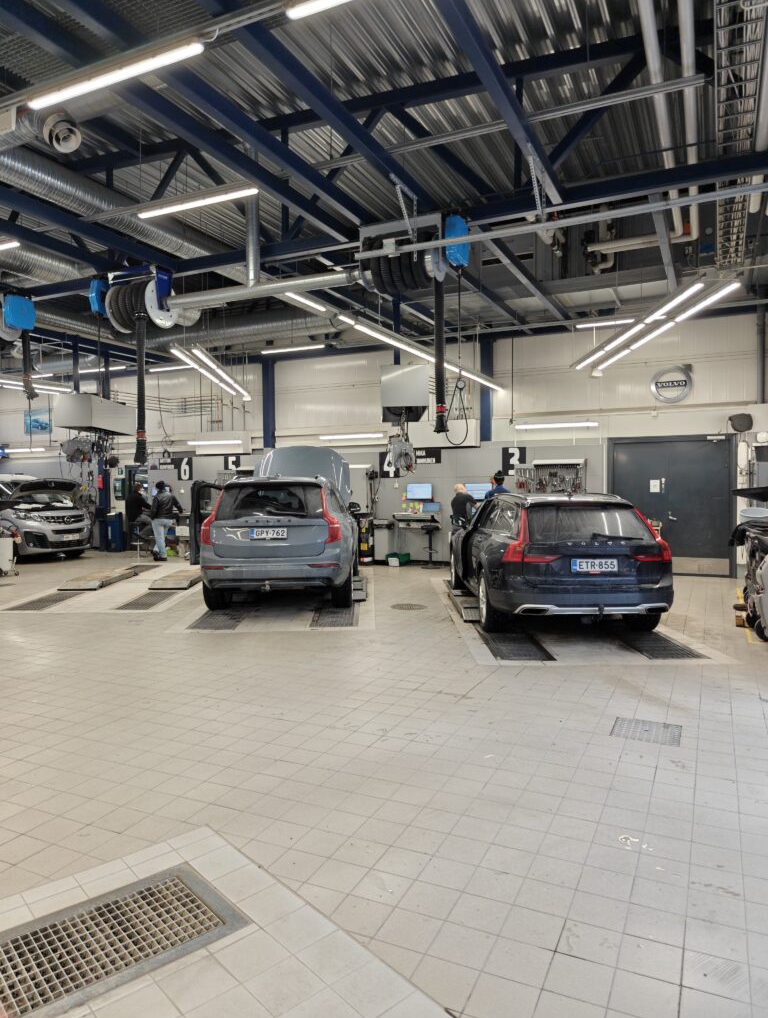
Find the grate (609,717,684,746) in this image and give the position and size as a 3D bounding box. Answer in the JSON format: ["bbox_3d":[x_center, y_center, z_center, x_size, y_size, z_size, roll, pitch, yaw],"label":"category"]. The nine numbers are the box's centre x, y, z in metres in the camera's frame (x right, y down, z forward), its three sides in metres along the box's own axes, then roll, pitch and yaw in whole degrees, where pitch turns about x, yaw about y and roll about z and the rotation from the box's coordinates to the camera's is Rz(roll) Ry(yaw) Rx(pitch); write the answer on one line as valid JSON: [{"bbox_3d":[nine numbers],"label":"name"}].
[{"bbox_3d":[1.717,1.456,4.441,0.410,0.020,0.400,0,2,26],"label":"grate"}]

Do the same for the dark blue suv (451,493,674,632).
[{"bbox_3d":[2.000,0.530,8.830,1.950,1.540,4.940,0,2,0],"label":"dark blue suv"}]

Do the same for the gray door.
[{"bbox_3d":[5.186,-0.056,12.371,2.100,2.500,0.120,1,2,25],"label":"gray door"}]

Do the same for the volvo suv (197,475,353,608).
[{"bbox_3d":[-1.410,0.376,10.490,1.970,1.770,4.950,-1,2,-1],"label":"volvo suv"}]

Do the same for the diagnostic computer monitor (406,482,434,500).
[{"bbox_3d":[0.709,-0.341,13.526,0.550,0.335,0.060,0,2,26],"label":"diagnostic computer monitor"}]

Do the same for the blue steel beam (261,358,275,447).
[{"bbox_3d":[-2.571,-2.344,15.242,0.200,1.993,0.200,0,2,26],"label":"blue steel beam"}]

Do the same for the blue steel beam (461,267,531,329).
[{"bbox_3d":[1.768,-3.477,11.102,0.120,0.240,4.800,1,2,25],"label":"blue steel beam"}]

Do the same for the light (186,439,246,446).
[{"bbox_3d":[-3.829,-1.508,15.383,1.540,0.100,0.100,0,2,26],"label":"light"}]

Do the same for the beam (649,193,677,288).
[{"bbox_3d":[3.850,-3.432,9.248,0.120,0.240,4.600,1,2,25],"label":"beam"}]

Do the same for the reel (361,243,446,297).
[{"bbox_3d":[0.224,-2.796,7.814,0.840,0.620,0.620,1,2,25],"label":"reel"}]

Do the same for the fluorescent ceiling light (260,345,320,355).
[{"bbox_3d":[-1.915,-3.349,14.315,1.570,0.100,0.120,1,2,25],"label":"fluorescent ceiling light"}]

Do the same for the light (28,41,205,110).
[{"bbox_3d":[-1.799,-2.932,4.559,1.570,0.100,0.110,1,2,25],"label":"light"}]

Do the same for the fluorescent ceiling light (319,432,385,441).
[{"bbox_3d":[-0.691,-1.538,14.349,1.540,0.100,0.100,0,2,26],"label":"fluorescent ceiling light"}]

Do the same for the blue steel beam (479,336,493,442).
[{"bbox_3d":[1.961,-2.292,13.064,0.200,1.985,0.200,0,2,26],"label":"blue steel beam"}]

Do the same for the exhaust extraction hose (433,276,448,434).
[{"bbox_3d":[0.649,-1.774,7.812,0.150,1.780,0.150,1,2,25],"label":"exhaust extraction hose"}]

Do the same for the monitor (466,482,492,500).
[{"bbox_3d":[1.904,-0.339,13.563,0.560,0.340,0.070,1,2,25],"label":"monitor"}]

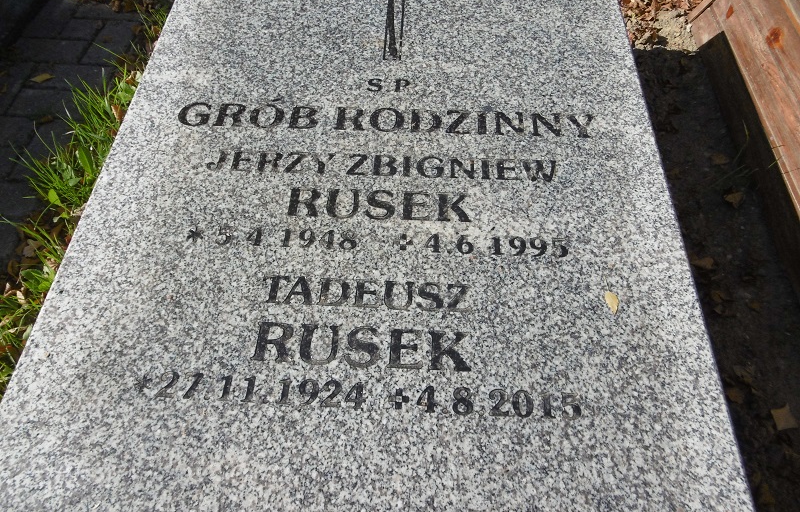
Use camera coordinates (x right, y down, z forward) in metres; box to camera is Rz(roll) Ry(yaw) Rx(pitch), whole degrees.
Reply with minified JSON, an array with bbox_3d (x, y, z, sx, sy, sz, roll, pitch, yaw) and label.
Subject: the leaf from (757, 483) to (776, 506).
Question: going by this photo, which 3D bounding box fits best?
[{"bbox_3d":[0.575,0.376,0.874,0.026,0.010,0.032,-2,56,-3],"label":"leaf"}]

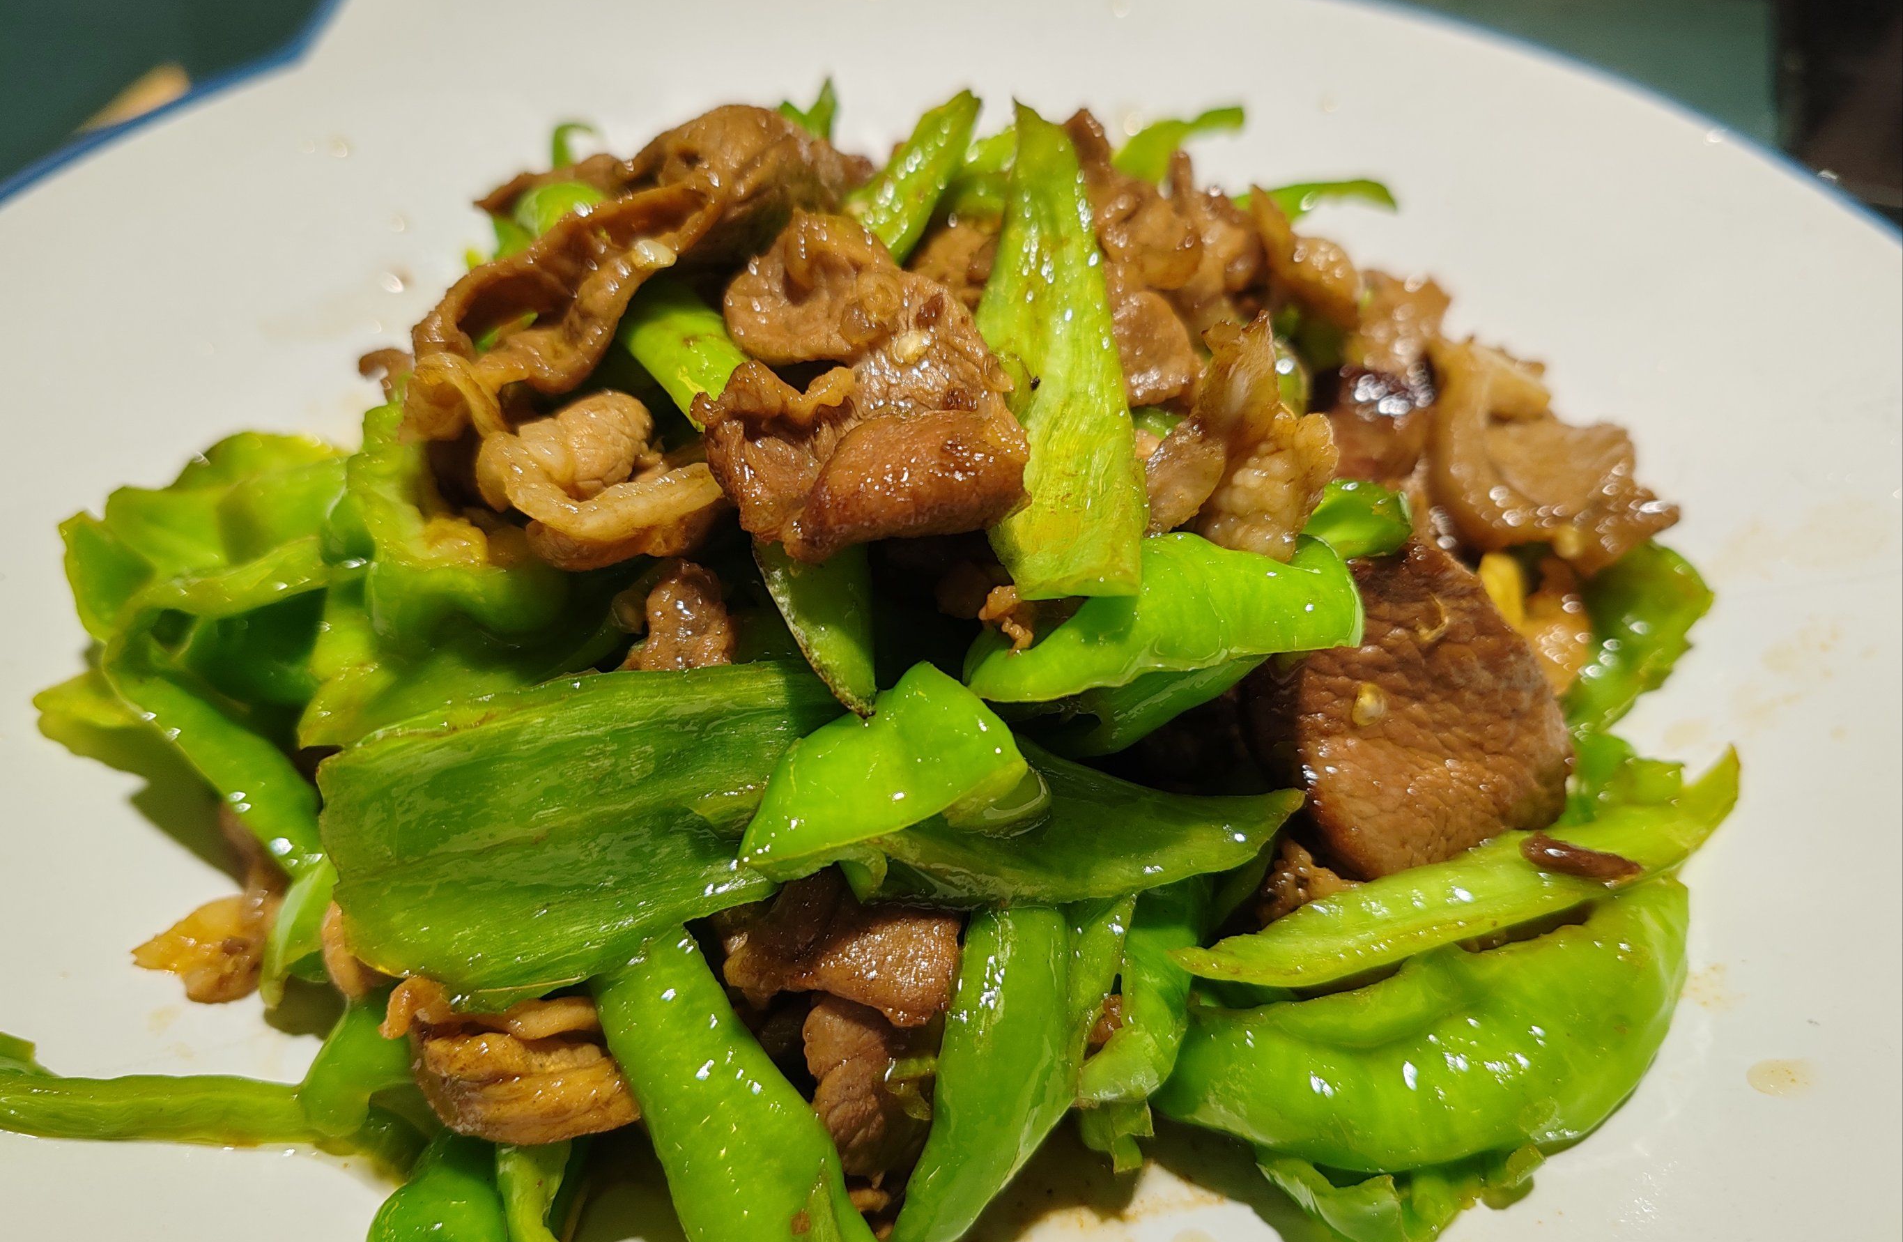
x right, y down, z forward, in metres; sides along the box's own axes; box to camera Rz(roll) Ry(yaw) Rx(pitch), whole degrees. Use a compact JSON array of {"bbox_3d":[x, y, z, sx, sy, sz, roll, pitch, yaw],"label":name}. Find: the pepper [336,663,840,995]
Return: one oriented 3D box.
[{"bbox_3d":[-0.038,0.022,0.154,0.054,0.013,0.031,-13,62,1],"label":"pepper"}]

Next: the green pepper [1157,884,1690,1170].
[{"bbox_3d":[0.049,0.042,0.155,0.054,0.020,0.025,-13,49,-12],"label":"green pepper"}]

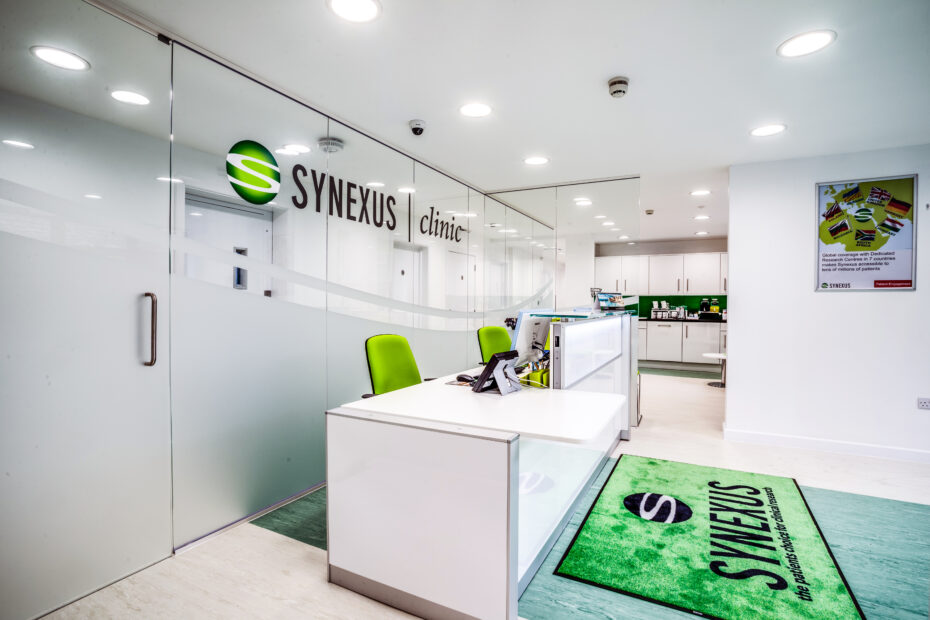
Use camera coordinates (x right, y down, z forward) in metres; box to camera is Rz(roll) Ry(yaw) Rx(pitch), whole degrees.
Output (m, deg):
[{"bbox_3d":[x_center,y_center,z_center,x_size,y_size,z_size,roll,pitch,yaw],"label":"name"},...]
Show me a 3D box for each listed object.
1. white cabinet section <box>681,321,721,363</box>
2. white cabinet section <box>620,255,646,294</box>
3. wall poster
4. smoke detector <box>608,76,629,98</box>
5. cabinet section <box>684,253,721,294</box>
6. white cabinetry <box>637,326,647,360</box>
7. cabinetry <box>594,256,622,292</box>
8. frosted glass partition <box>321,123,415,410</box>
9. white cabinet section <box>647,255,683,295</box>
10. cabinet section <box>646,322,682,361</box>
[{"bbox_3d":[4.376,0.584,8.125,0.597,0.714,0.580,1,1,29],"label":"white cabinet section"},{"bbox_3d":[3.429,-0.683,8.788,0.501,0.736,0.330,1,1,29],"label":"white cabinet section"},{"bbox_3d":[3.182,-0.596,3.491,0.625,0.885,0.020,1,1,24],"label":"wall poster"},{"bbox_3d":[0.860,-1.238,2.455,0.113,0.072,0.113,1,1,28],"label":"smoke detector"},{"bbox_3d":[4.441,-0.671,8.237,0.591,0.736,0.330,1,1,29],"label":"cabinet section"},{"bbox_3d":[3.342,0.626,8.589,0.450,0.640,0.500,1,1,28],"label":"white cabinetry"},{"bbox_3d":[2.958,-0.676,8.979,0.528,0.788,0.330,1,1,28],"label":"cabinetry"},{"bbox_3d":[-0.684,-0.080,3.395,0.020,2.425,0.995,1,1,28],"label":"frosted glass partition"},{"bbox_3d":[3.915,-0.677,8.523,0.607,0.736,0.330,1,1,29],"label":"white cabinet section"},{"bbox_3d":[3.849,0.578,8.412,0.603,0.714,0.580,1,1,29],"label":"cabinet section"}]

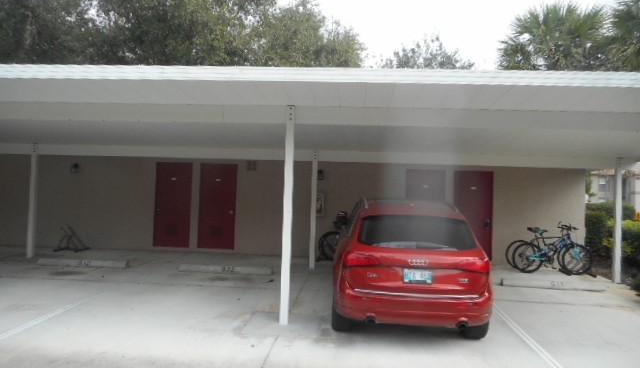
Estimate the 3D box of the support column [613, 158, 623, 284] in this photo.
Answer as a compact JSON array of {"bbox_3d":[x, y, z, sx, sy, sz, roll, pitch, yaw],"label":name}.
[{"bbox_3d":[5.681,0.707,8.839,0.105,2.373,0.105,2,-2,5],"label":"support column"}]

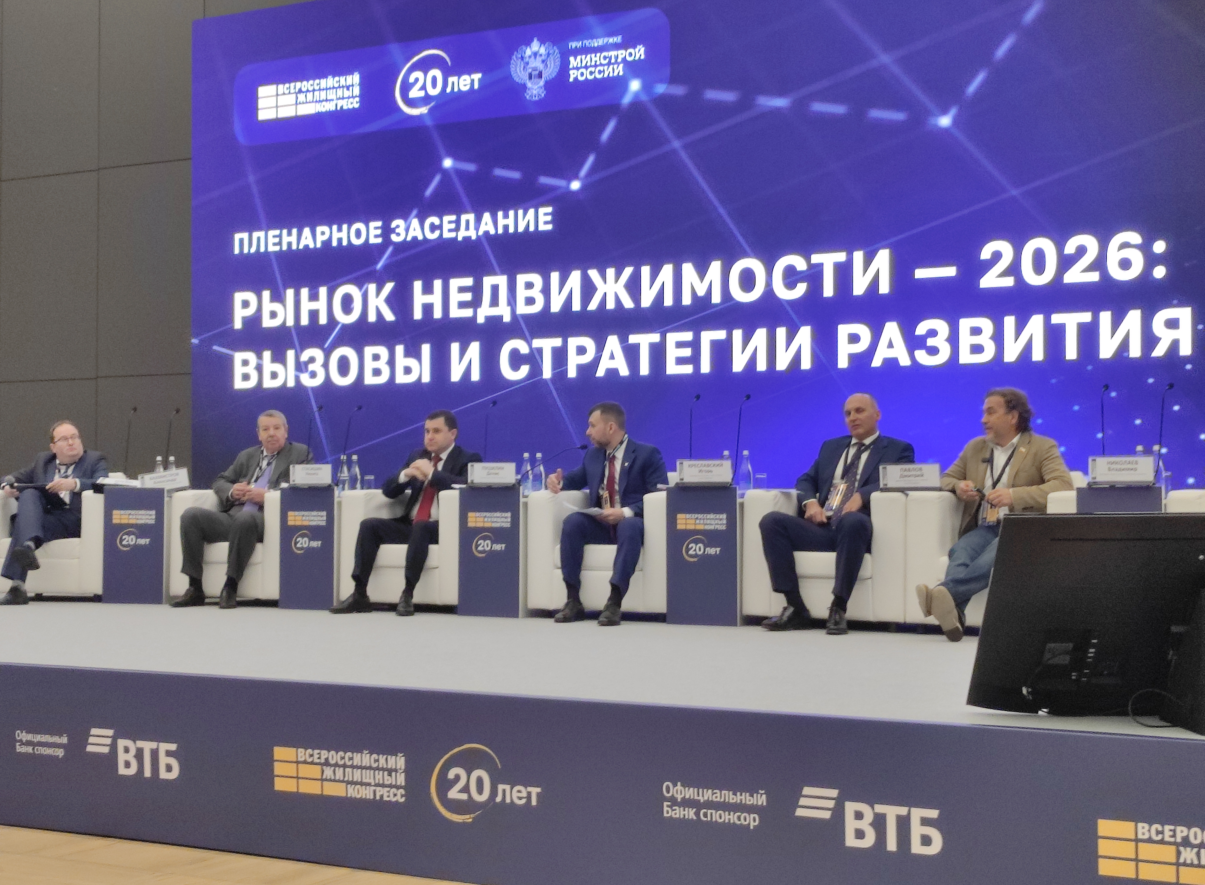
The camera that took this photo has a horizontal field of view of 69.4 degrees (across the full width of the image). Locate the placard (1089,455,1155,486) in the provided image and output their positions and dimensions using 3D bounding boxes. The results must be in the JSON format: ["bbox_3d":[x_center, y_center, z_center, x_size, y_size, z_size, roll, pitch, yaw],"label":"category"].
[{"bbox_3d":[2.488,0.138,4.177,0.290,0.140,0.080,-1,-2,18],"label":"placard"}]

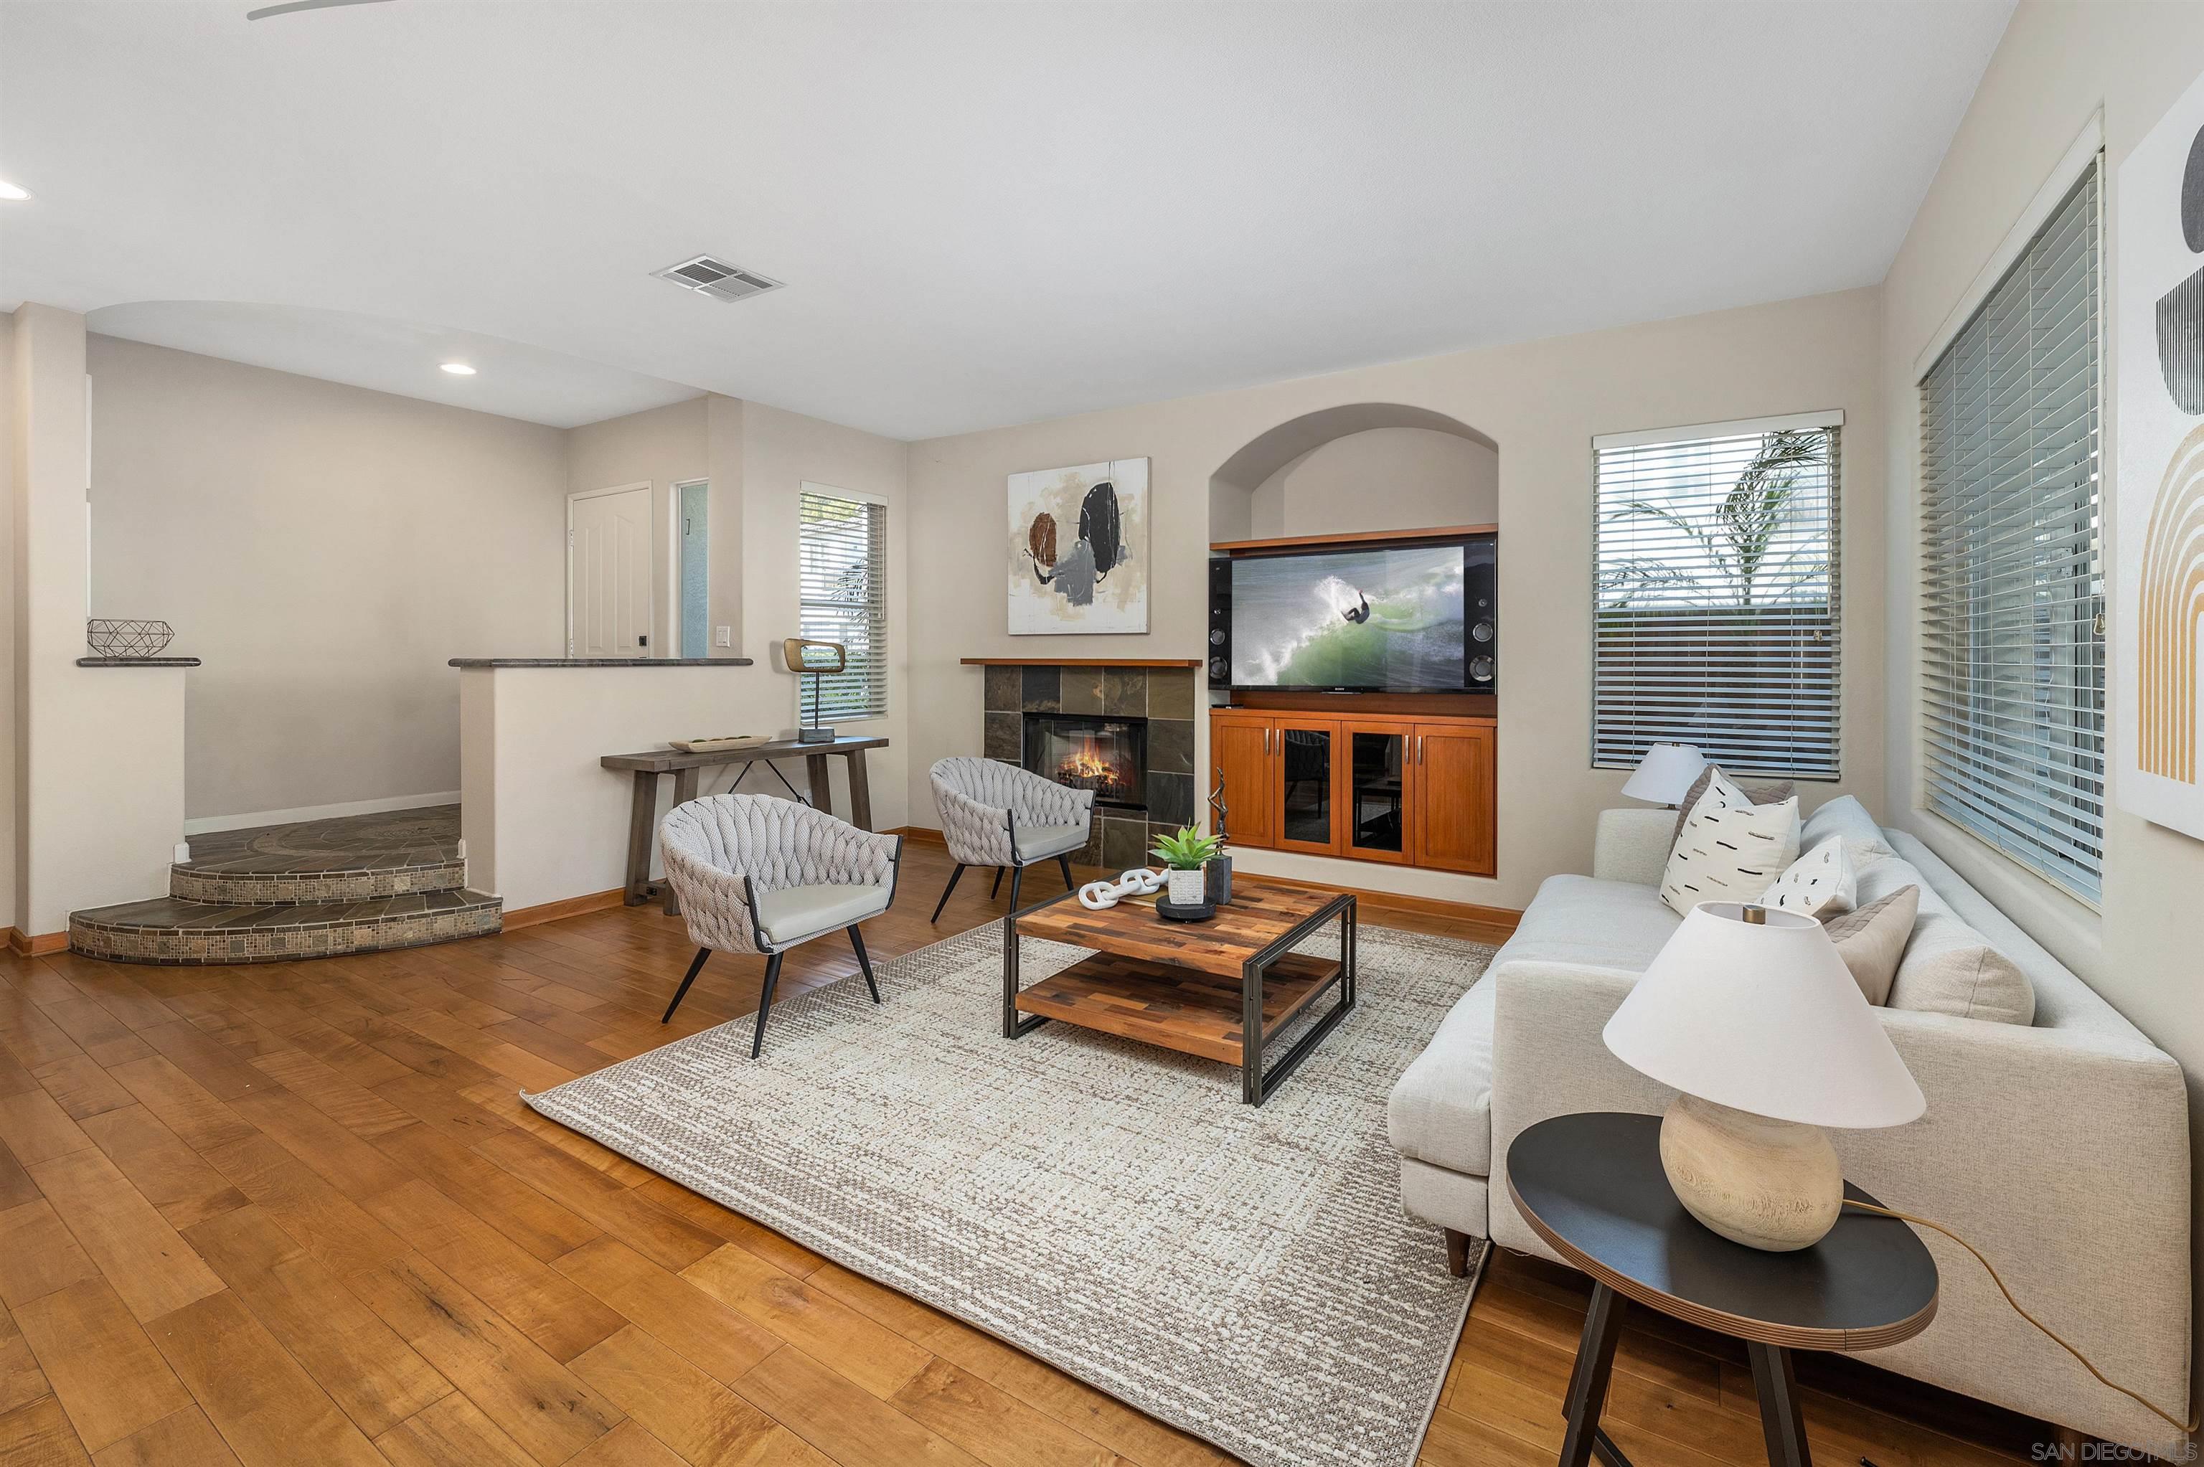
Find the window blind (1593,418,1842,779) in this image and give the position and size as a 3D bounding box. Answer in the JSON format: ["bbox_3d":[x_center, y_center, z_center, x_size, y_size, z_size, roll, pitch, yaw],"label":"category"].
[{"bbox_3d":[2.551,-0.561,3.852,0.880,1.480,0.070,2,4,33],"label":"window blind"}]

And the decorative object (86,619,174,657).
[{"bbox_3d":[-4.444,-0.433,4.200,0.280,0.175,0.280,2,4,32],"label":"decorative object"}]

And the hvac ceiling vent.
[{"bbox_3d":[-1.502,-1.774,3.607,0.355,0.030,0.360,2,4,32],"label":"hvac ceiling vent"}]

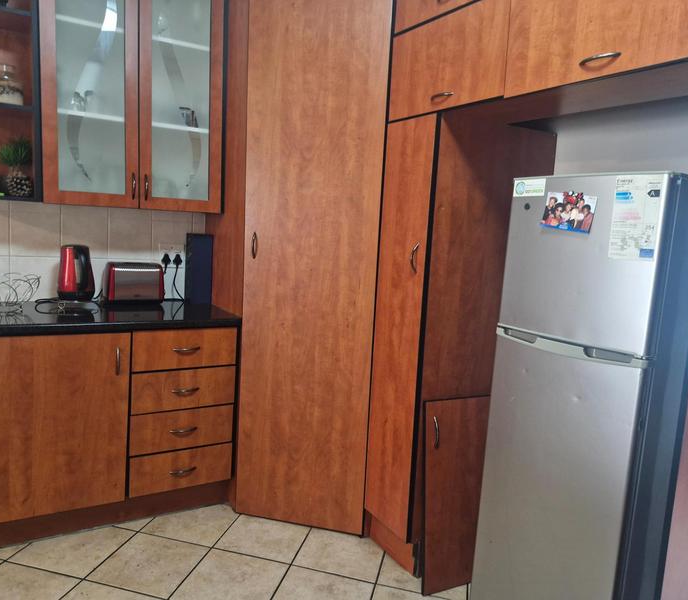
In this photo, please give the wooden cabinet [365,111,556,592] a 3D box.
[{"bbox_3d":[0.465,0.189,2.211,0.595,1.735,0.330,-1,8,-31],"label":"wooden cabinet"}]

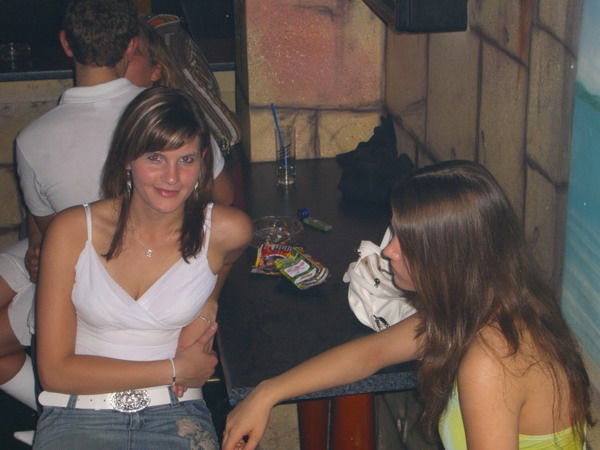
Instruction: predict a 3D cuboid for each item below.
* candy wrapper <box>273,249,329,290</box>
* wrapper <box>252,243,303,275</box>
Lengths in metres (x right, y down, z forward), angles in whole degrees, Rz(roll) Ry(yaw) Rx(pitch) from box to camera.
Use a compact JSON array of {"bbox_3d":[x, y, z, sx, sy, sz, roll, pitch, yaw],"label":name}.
[{"bbox_3d":[0.001,0.100,2.569,0.078,0.022,0.125,-24,37,-27],"label":"candy wrapper"},{"bbox_3d":[-0.049,0.084,2.628,0.098,0.023,0.135,3,26,9],"label":"wrapper"}]

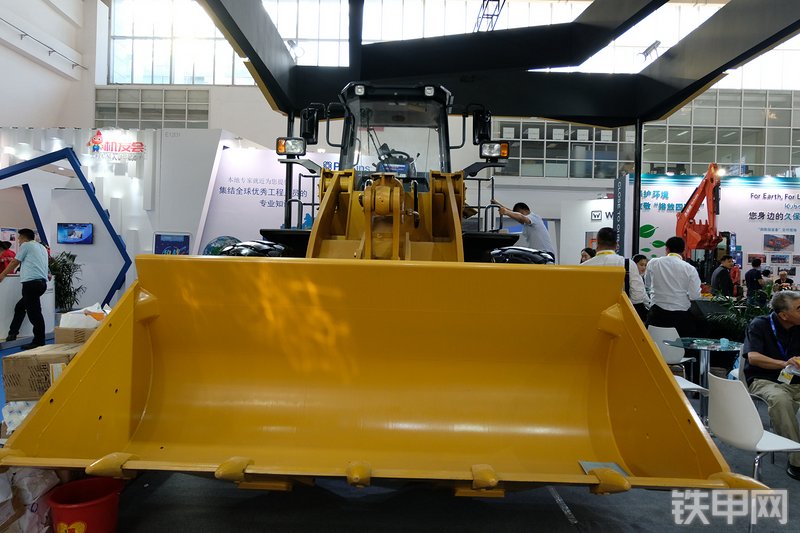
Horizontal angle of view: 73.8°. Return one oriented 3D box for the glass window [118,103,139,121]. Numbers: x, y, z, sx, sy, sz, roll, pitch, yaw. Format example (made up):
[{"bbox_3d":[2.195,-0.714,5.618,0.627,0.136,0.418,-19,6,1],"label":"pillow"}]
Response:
[{"bbox_3d":[-11.642,-6.658,22.853,0.958,0.744,0.080,2,0,2],"label":"glass window"}]

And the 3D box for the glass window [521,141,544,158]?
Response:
[{"bbox_3d":[5.569,-4.901,22.345,0.958,0.744,0.080,2,0,2],"label":"glass window"}]

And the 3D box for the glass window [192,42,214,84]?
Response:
[{"bbox_3d":[-9.739,-10.110,26.426,1.016,2.181,0.100,2,0,2],"label":"glass window"}]

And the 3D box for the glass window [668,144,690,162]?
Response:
[{"bbox_3d":[11.611,-4.717,22.168,0.958,0.744,0.080,2,0,2],"label":"glass window"}]

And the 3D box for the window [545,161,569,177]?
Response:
[{"bbox_3d":[7.286,-4.520,24.729,1.033,0.771,0.100,2,0,2],"label":"window"}]

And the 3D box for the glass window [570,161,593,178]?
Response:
[{"bbox_3d":[8.787,-4.733,25.903,1.112,0.844,0.100,2,0,2],"label":"glass window"}]

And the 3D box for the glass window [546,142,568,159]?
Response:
[{"bbox_3d":[7.314,-5.369,24.729,1.033,0.771,0.100,2,0,2],"label":"glass window"}]

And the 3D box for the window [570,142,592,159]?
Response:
[{"bbox_3d":[8.816,-5.630,25.907,1.112,0.844,0.100,2,0,2],"label":"window"}]

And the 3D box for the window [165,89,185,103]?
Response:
[{"bbox_3d":[-10.706,-8.061,25.417,1.033,0.580,0.100,2,0,2],"label":"window"}]

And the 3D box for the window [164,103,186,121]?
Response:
[{"bbox_3d":[-9.628,-6.596,22.794,0.958,0.744,0.080,2,0,2],"label":"window"}]

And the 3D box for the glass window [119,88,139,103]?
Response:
[{"bbox_3d":[-11.622,-7.318,22.853,0.958,0.562,0.080,2,0,2],"label":"glass window"}]

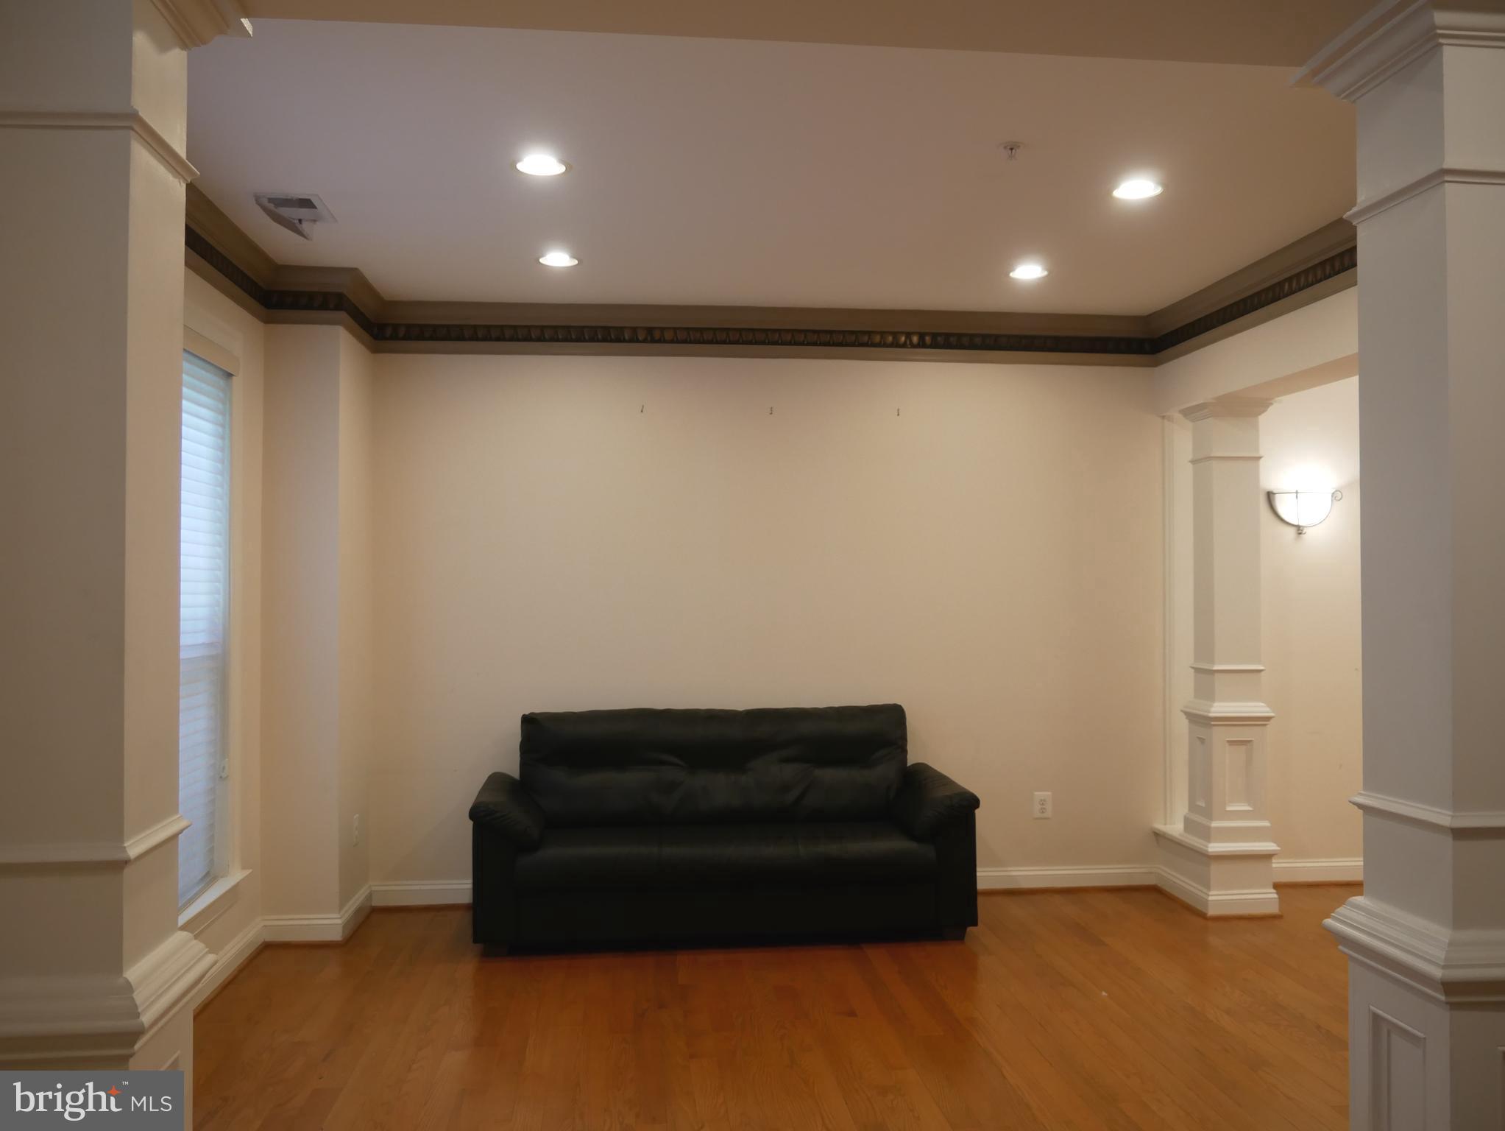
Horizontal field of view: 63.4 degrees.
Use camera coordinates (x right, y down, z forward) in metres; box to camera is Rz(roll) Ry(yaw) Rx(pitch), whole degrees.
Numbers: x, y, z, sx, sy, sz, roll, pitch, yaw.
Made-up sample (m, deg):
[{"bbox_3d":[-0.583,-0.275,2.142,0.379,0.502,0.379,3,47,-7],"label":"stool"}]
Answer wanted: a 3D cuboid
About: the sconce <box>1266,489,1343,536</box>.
[{"bbox_3d":[2.621,-0.249,5.744,0.327,0.204,0.163,0,-1,-6],"label":"sconce"}]

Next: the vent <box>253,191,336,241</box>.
[{"bbox_3d":[-1.502,-1.141,4.031,0.202,0.077,0.302,0,-1,-6],"label":"vent"}]

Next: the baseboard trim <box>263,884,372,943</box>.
[{"bbox_3d":[-1.802,1.460,5.097,0.307,0.117,0.514,0,-1,-6],"label":"baseboard trim"}]

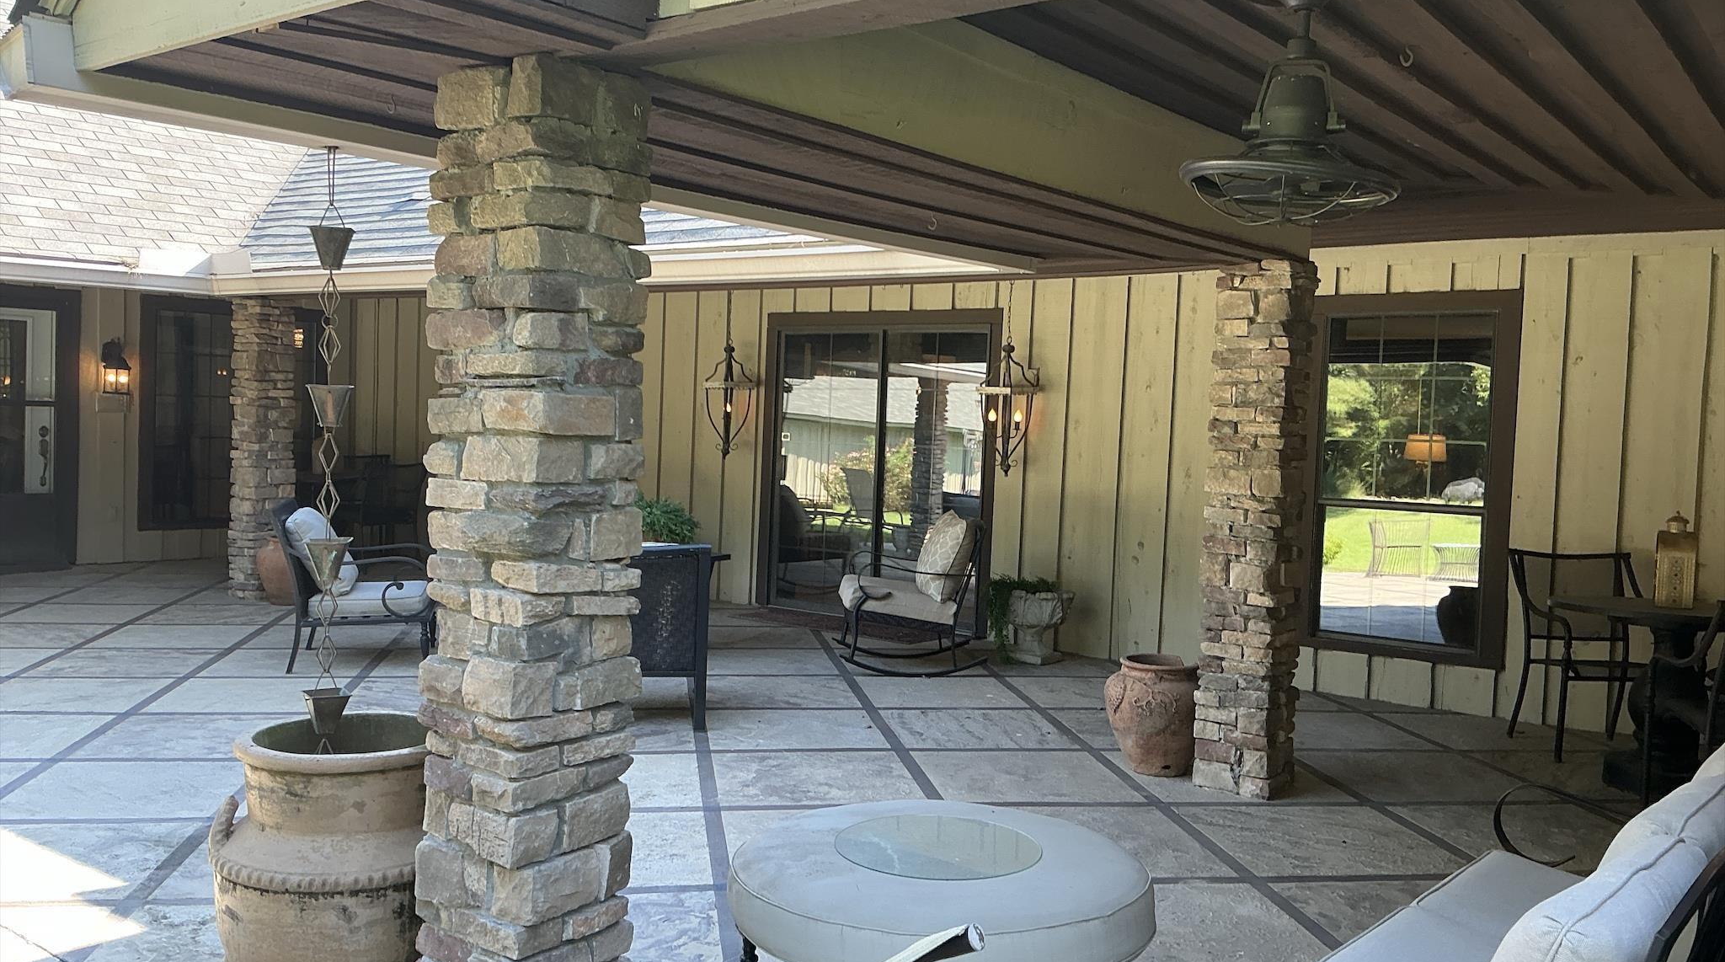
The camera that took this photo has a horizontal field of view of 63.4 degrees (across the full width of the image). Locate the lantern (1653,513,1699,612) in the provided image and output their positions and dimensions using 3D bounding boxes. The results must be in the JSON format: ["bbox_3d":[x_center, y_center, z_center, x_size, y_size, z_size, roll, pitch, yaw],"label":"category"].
[{"bbox_3d":[3.655,0.353,6.263,0.160,0.423,0.150,4,4,30],"label":"lantern"}]

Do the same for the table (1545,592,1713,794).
[{"bbox_3d":[3.585,0.935,6.227,1.000,0.739,1.000,4,4,30],"label":"table"}]

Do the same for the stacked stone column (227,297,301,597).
[{"bbox_3d":[-4.284,-0.242,10.022,0.335,2.139,0.335,4,4,36],"label":"stacked stone column"}]

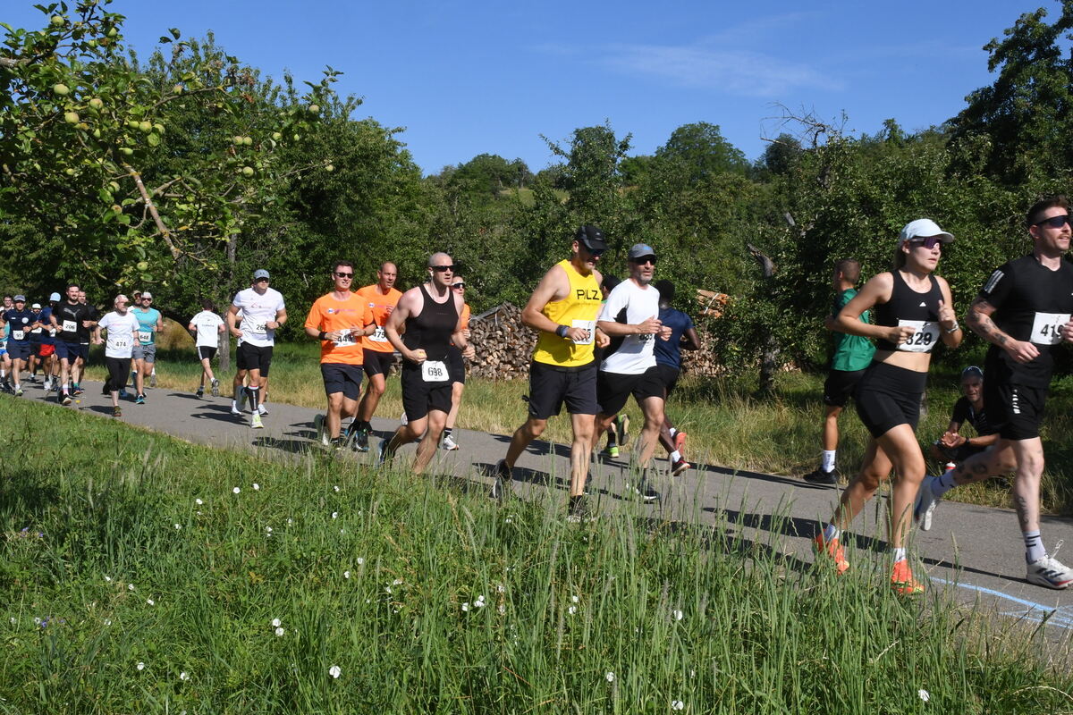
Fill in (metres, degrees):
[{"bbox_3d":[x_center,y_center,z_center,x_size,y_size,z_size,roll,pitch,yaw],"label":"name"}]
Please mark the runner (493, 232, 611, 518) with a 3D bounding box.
[{"bbox_3d":[0.134,0.093,7.100,0.560,1.786,0.750,0,1,-35],"label":"runner"}]

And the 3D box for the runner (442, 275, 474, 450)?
[{"bbox_3d":[-0.868,0.062,11.450,0.500,1.718,0.850,0,1,-30],"label":"runner"}]

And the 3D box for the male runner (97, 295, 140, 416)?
[{"bbox_3d":[-5.658,-0.018,15.700,0.560,1.643,0.680,0,1,-28],"label":"male runner"}]

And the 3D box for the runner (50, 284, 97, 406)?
[{"bbox_3d":[-6.901,-0.180,17.300,0.630,1.790,0.700,0,1,-26],"label":"runner"}]

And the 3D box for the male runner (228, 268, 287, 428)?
[{"bbox_3d":[-3.209,-0.098,13.350,0.650,1.830,0.700,0,1,-26],"label":"male runner"}]

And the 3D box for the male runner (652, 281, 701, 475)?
[{"bbox_3d":[1.092,0.171,10.100,0.530,1.686,0.800,0,1,-31],"label":"male runner"}]

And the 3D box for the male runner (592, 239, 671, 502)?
[{"bbox_3d":[0.647,0.099,8.050,0.530,1.777,0.760,0,1,-35],"label":"male runner"}]

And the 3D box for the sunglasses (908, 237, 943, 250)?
[{"bbox_3d":[1.670,-0.489,4.990,0.145,0.052,0.150,0,1,-40],"label":"sunglasses"}]

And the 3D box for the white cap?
[{"bbox_3d":[1.680,-0.541,5.010,0.175,0.125,0.265,0,1,-41],"label":"white cap"}]

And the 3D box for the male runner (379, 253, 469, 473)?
[{"bbox_3d":[-0.842,0.090,8.650,0.600,1.760,0.720,0,1,-33],"label":"male runner"}]

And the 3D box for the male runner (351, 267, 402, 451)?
[{"bbox_3d":[-1.534,-0.013,11.050,0.580,1.802,0.700,0,1,-30],"label":"male runner"}]

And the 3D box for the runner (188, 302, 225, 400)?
[{"bbox_3d":[-5.726,-0.155,20.200,0.570,1.710,0.680,0,1,-26],"label":"runner"}]

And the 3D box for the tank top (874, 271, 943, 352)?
[{"bbox_3d":[1.666,-0.208,5.200,0.310,0.355,0.220,0,1,-20],"label":"tank top"}]

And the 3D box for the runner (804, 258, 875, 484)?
[{"bbox_3d":[2.384,0.112,9.100,0.500,1.740,0.640,0,1,-37],"label":"runner"}]

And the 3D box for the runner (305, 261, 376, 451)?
[{"bbox_3d":[-1.857,-0.017,10.900,0.610,1.769,0.720,0,1,-26],"label":"runner"}]

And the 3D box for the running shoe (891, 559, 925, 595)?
[{"bbox_3d":[1.652,0.986,5.180,0.098,0.125,0.265,1,1,-7],"label":"running shoe"}]

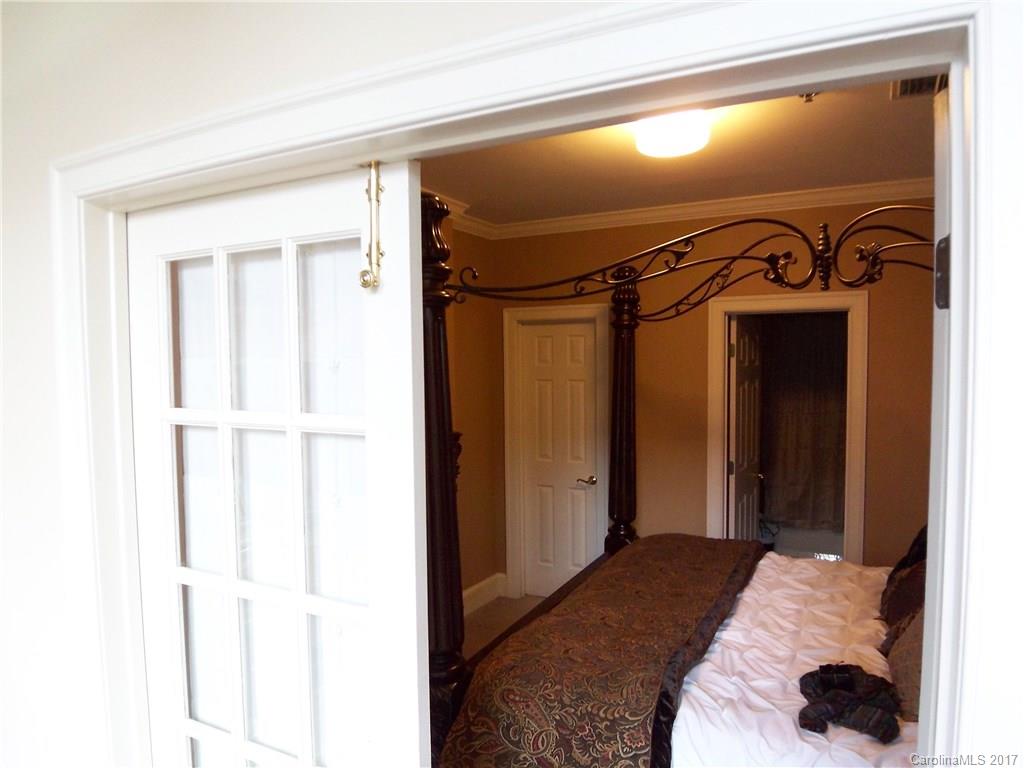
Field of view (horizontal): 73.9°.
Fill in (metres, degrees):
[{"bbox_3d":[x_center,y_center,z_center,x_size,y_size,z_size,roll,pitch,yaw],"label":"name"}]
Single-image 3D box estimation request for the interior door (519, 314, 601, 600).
[{"bbox_3d":[0.356,0.572,4.879,0.610,2.030,0.040,1,2,28],"label":"interior door"}]

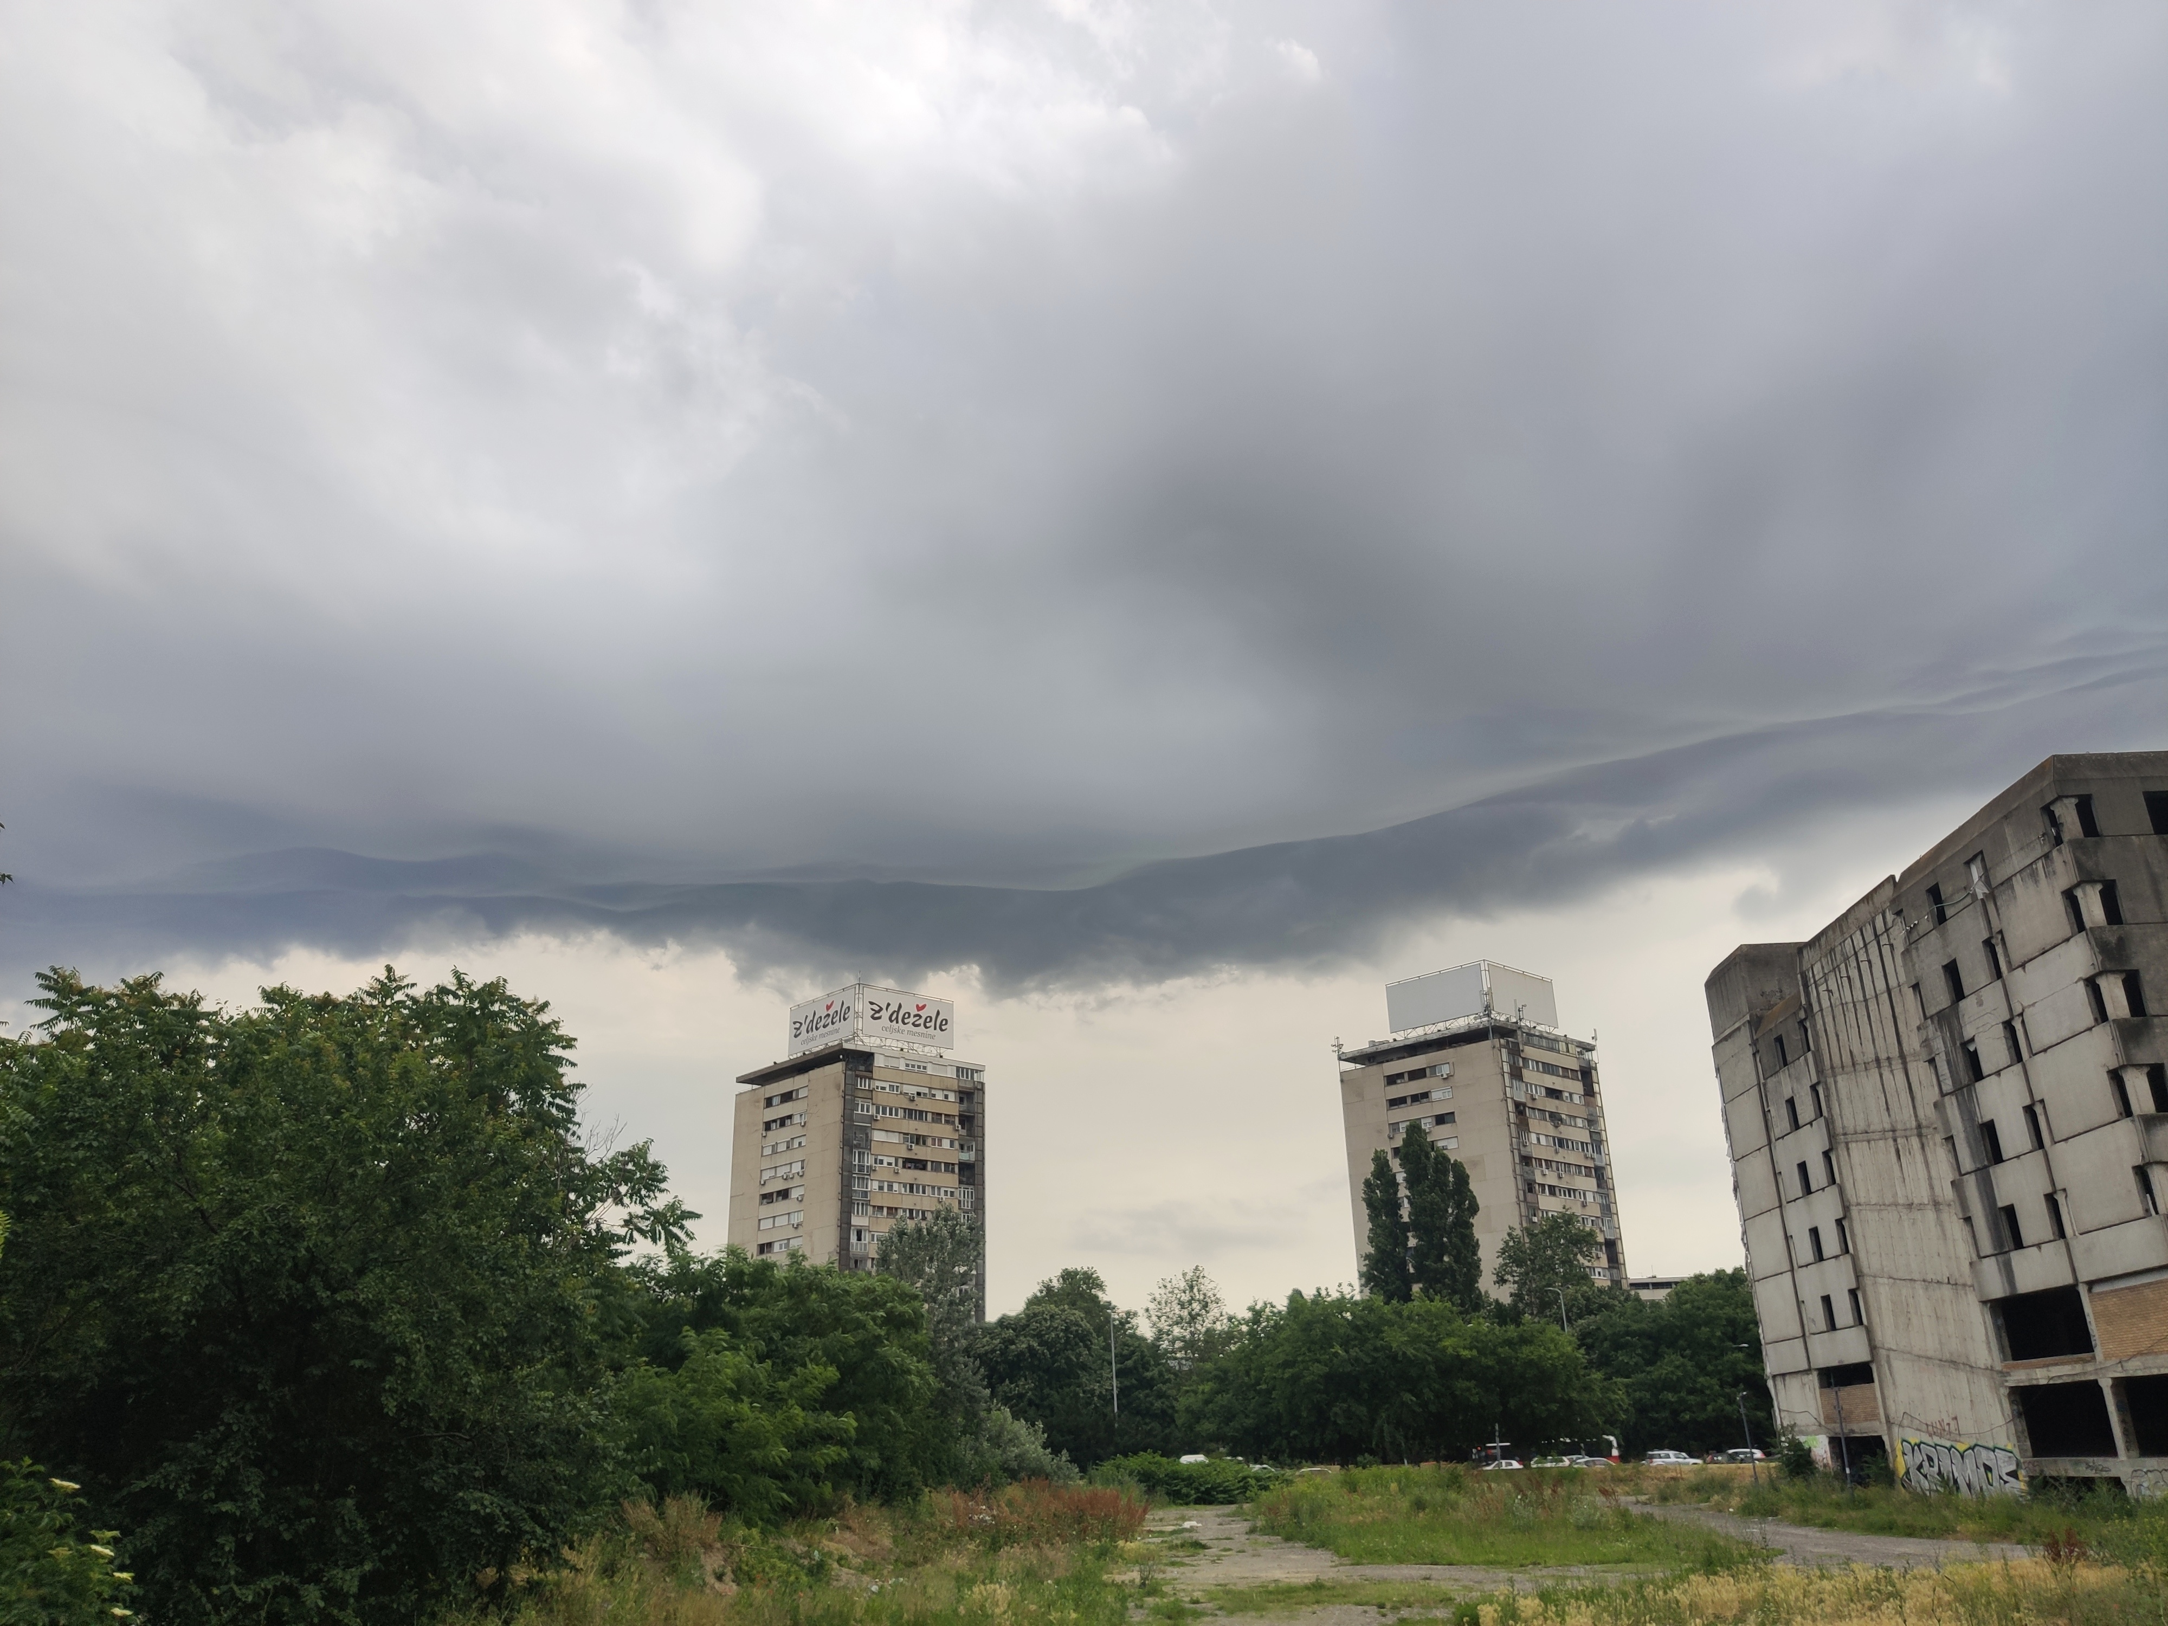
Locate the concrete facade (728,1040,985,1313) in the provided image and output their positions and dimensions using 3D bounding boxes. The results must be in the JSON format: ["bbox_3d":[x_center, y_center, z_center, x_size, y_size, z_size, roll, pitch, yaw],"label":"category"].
[{"bbox_3d":[-26.060,52.970,189.250,21.200,46.110,22.500,17,-28,-39],"label":"concrete facade"}]

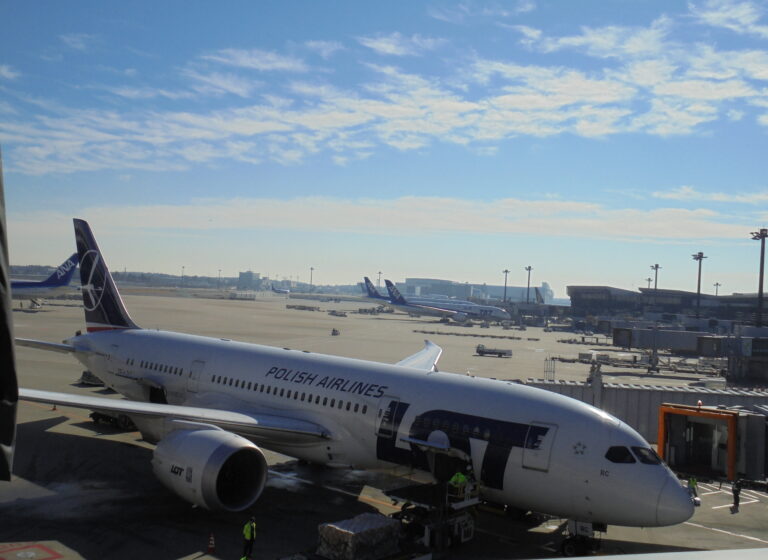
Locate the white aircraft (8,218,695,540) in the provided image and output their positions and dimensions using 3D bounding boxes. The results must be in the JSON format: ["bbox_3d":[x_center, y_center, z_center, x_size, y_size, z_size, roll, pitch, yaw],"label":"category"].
[{"bbox_3d":[-7.179,3.953,55.474,56.700,16.900,60.100,3,-1,42],"label":"white aircraft"}]

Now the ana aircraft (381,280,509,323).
[{"bbox_3d":[27.445,9.883,369.038,56.900,16.900,60.100,3,-1,10],"label":"ana aircraft"}]

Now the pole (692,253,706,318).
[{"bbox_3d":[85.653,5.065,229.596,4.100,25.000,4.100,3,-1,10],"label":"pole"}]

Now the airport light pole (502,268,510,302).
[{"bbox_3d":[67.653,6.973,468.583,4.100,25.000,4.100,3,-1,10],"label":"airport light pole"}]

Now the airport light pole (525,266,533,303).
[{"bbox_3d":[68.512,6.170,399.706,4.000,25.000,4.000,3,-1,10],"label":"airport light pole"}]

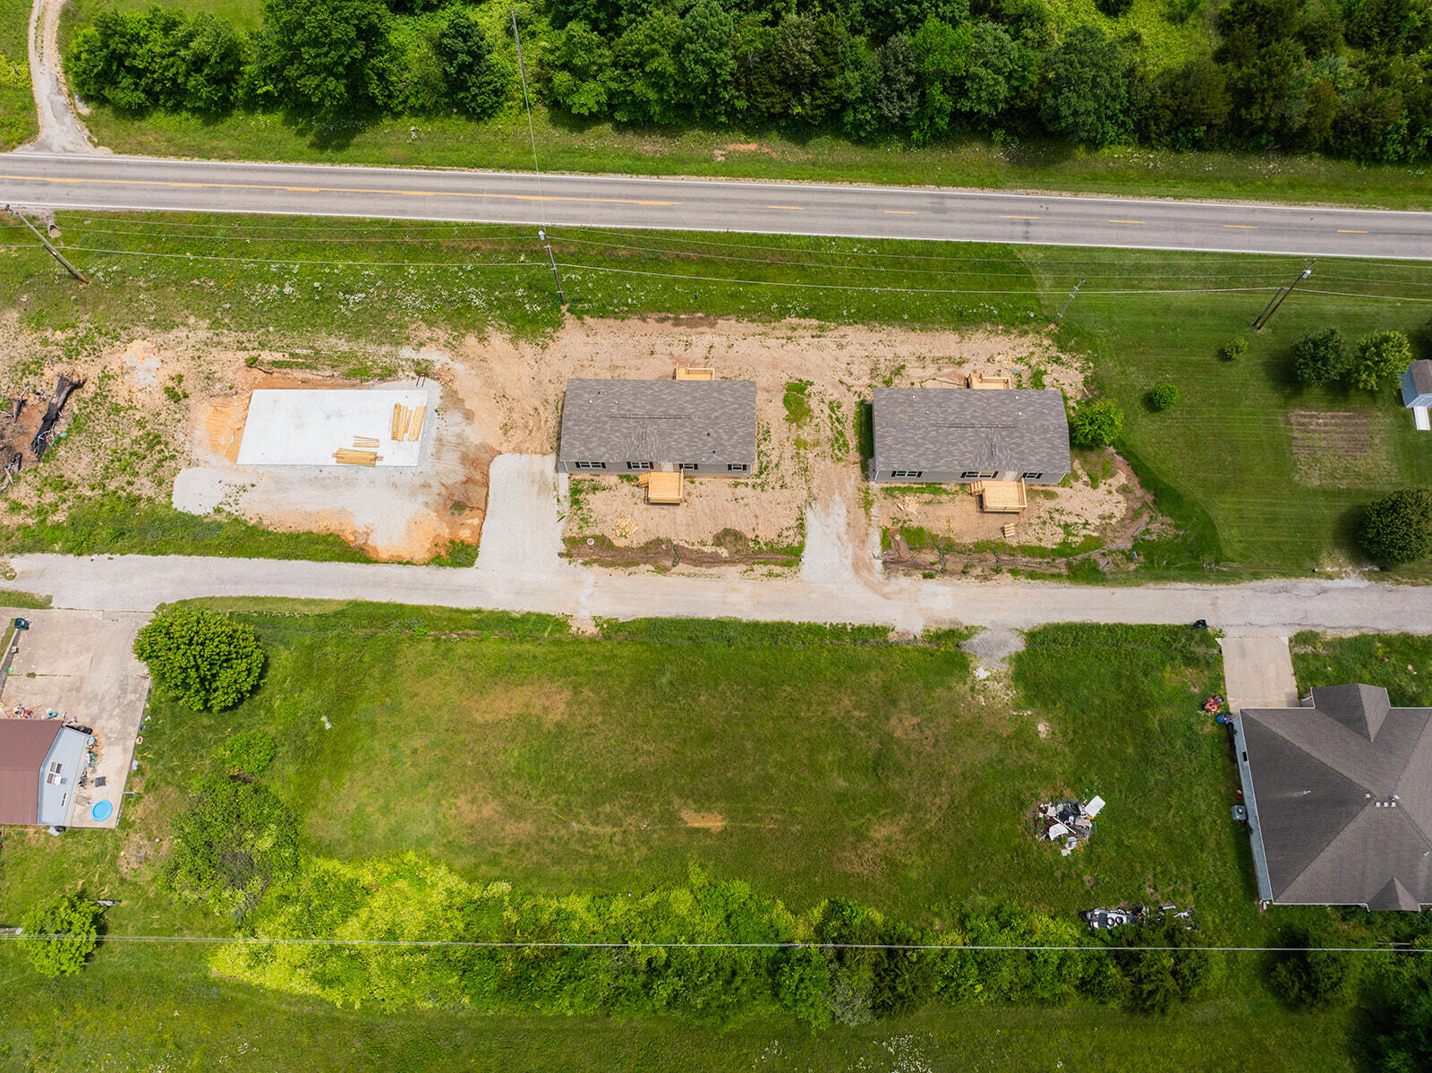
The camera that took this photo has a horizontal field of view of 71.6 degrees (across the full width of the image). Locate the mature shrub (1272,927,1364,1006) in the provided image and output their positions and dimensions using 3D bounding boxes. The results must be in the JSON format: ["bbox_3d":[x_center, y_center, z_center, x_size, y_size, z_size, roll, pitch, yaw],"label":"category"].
[{"bbox_3d":[46.133,33.158,76.458,6.300,4.800,5.700,0,69,1],"label":"mature shrub"}]

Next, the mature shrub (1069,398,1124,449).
[{"bbox_3d":[35.429,-10.553,92.594,4.999,3.600,4.816,1,68,1],"label":"mature shrub"}]

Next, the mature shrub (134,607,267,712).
[{"bbox_3d":[-44.791,10.589,86.102,10.800,6.400,9.100,0,69,1],"label":"mature shrub"}]

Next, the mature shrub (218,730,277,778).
[{"bbox_3d":[-36.954,17.216,78.635,4.200,2.500,3.700,1,68,1],"label":"mature shrub"}]

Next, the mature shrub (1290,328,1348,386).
[{"bbox_3d":[58.316,-17.396,95.979,4.700,4.800,5.200,1,68,1],"label":"mature shrub"}]

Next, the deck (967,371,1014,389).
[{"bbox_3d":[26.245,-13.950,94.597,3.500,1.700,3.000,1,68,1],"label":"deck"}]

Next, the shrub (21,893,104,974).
[{"bbox_3d":[-52.099,31.687,79.143,6.000,4.500,6.100,0,69,1],"label":"shrub"}]

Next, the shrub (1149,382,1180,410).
[{"bbox_3d":[43.027,-13.389,95.083,2.436,2.300,2.669,1,68,1],"label":"shrub"}]

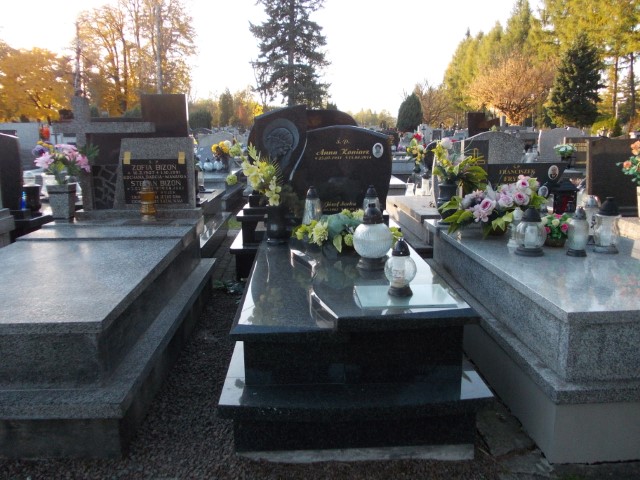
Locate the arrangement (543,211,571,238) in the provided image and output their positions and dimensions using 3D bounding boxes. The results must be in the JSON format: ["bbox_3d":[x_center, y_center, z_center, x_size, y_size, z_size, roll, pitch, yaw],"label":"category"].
[{"bbox_3d":[1.325,-0.060,2.885,0.160,0.170,0.150,-1,13,-4],"label":"arrangement"}]

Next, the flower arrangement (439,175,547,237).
[{"bbox_3d":[1.087,-0.204,3.244,0.620,0.360,0.360,-1,13,-4],"label":"flower arrangement"}]

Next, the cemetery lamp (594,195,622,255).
[{"bbox_3d":[1.499,-0.084,2.692,0.145,0.295,0.145,-1,13,-4],"label":"cemetery lamp"}]

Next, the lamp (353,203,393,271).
[{"bbox_3d":[0.263,-0.027,2.577,0.190,0.330,0.190,-1,13,-3],"label":"lamp"}]

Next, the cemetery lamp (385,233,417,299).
[{"bbox_3d":[0.336,0.100,2.140,0.130,0.250,0.130,-1,13,-3],"label":"cemetery lamp"}]

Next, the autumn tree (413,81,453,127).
[{"bbox_3d":[10.657,-12.504,49.039,3.900,5.400,3.900,-1,13,-3],"label":"autumn tree"}]

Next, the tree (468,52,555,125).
[{"bbox_3d":[13.774,-10.193,37.236,6.186,6.258,6.186,-1,12,-2],"label":"tree"}]

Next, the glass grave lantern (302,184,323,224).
[{"bbox_3d":[-0.053,-0.214,3.523,0.120,0.290,0.120,-1,13,-3],"label":"glass grave lantern"}]

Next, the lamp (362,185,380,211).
[{"bbox_3d":[0.397,-0.237,3.973,0.157,0.370,0.157,-1,12,-2],"label":"lamp"}]

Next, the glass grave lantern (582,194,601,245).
[{"bbox_3d":[1.713,-0.128,3.248,0.107,0.304,0.107,-1,12,-2],"label":"glass grave lantern"}]

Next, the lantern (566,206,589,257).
[{"bbox_3d":[1.477,-0.051,2.963,0.126,0.278,0.126,-1,12,-2],"label":"lantern"}]

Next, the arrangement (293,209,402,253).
[{"bbox_3d":[0.185,-0.079,3.480,0.710,0.270,0.360,-1,12,-2],"label":"arrangement"}]

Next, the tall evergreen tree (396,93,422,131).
[{"bbox_3d":[6.441,-8.762,37.259,1.871,3.575,1.871,-1,12,-2],"label":"tall evergreen tree"}]

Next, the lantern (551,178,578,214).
[{"bbox_3d":[1.947,-0.322,4.112,0.205,0.325,0.205,-1,12,-2],"label":"lantern"}]

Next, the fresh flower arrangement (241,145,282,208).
[{"bbox_3d":[-0.368,-0.406,3.255,0.280,0.380,0.260,-1,13,-3],"label":"fresh flower arrangement"}]

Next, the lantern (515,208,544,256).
[{"bbox_3d":[1.218,-0.056,2.998,0.177,0.279,0.177,-1,12,-2],"label":"lantern"}]

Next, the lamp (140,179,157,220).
[{"bbox_3d":[-1.372,-0.320,4.146,0.132,0.328,0.132,-1,12,-2],"label":"lamp"}]

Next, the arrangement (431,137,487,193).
[{"bbox_3d":[0.935,-0.510,3.494,0.380,0.360,0.300,-1,13,-4],"label":"arrangement"}]

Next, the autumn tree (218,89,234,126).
[{"bbox_3d":[-9.573,-13.157,53.005,1.700,4.800,1.700,-1,13,-3],"label":"autumn tree"}]

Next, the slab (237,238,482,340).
[{"bbox_3d":[0.086,0.136,2.762,0.920,0.080,1.800,-1,13,-3],"label":"slab"}]

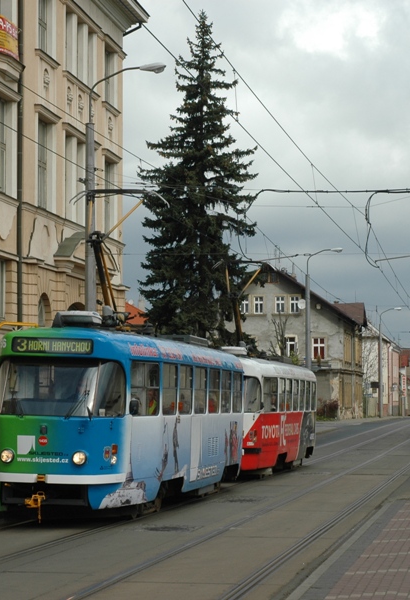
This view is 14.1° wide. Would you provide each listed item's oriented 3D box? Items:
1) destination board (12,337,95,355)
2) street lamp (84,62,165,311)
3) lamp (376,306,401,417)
[{"bbox_3d":[-2.269,0.688,24.650,1.270,0.235,0.100,1,-3,11],"label":"destination board"},{"bbox_3d":[-1.774,-0.660,36.701,1.780,9.300,0.320,-1,-3,9],"label":"street lamp"},{"bbox_3d":[15.406,5.186,136.931,1.850,9.140,0.300,-1,-3,9],"label":"lamp"}]

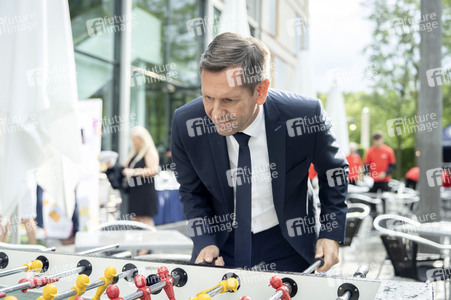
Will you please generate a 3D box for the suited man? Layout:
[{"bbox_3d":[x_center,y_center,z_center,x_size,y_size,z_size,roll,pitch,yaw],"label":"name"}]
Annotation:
[{"bbox_3d":[0.150,0.471,1.740,0.600,1.570,0.750,0,-2,16],"label":"suited man"}]

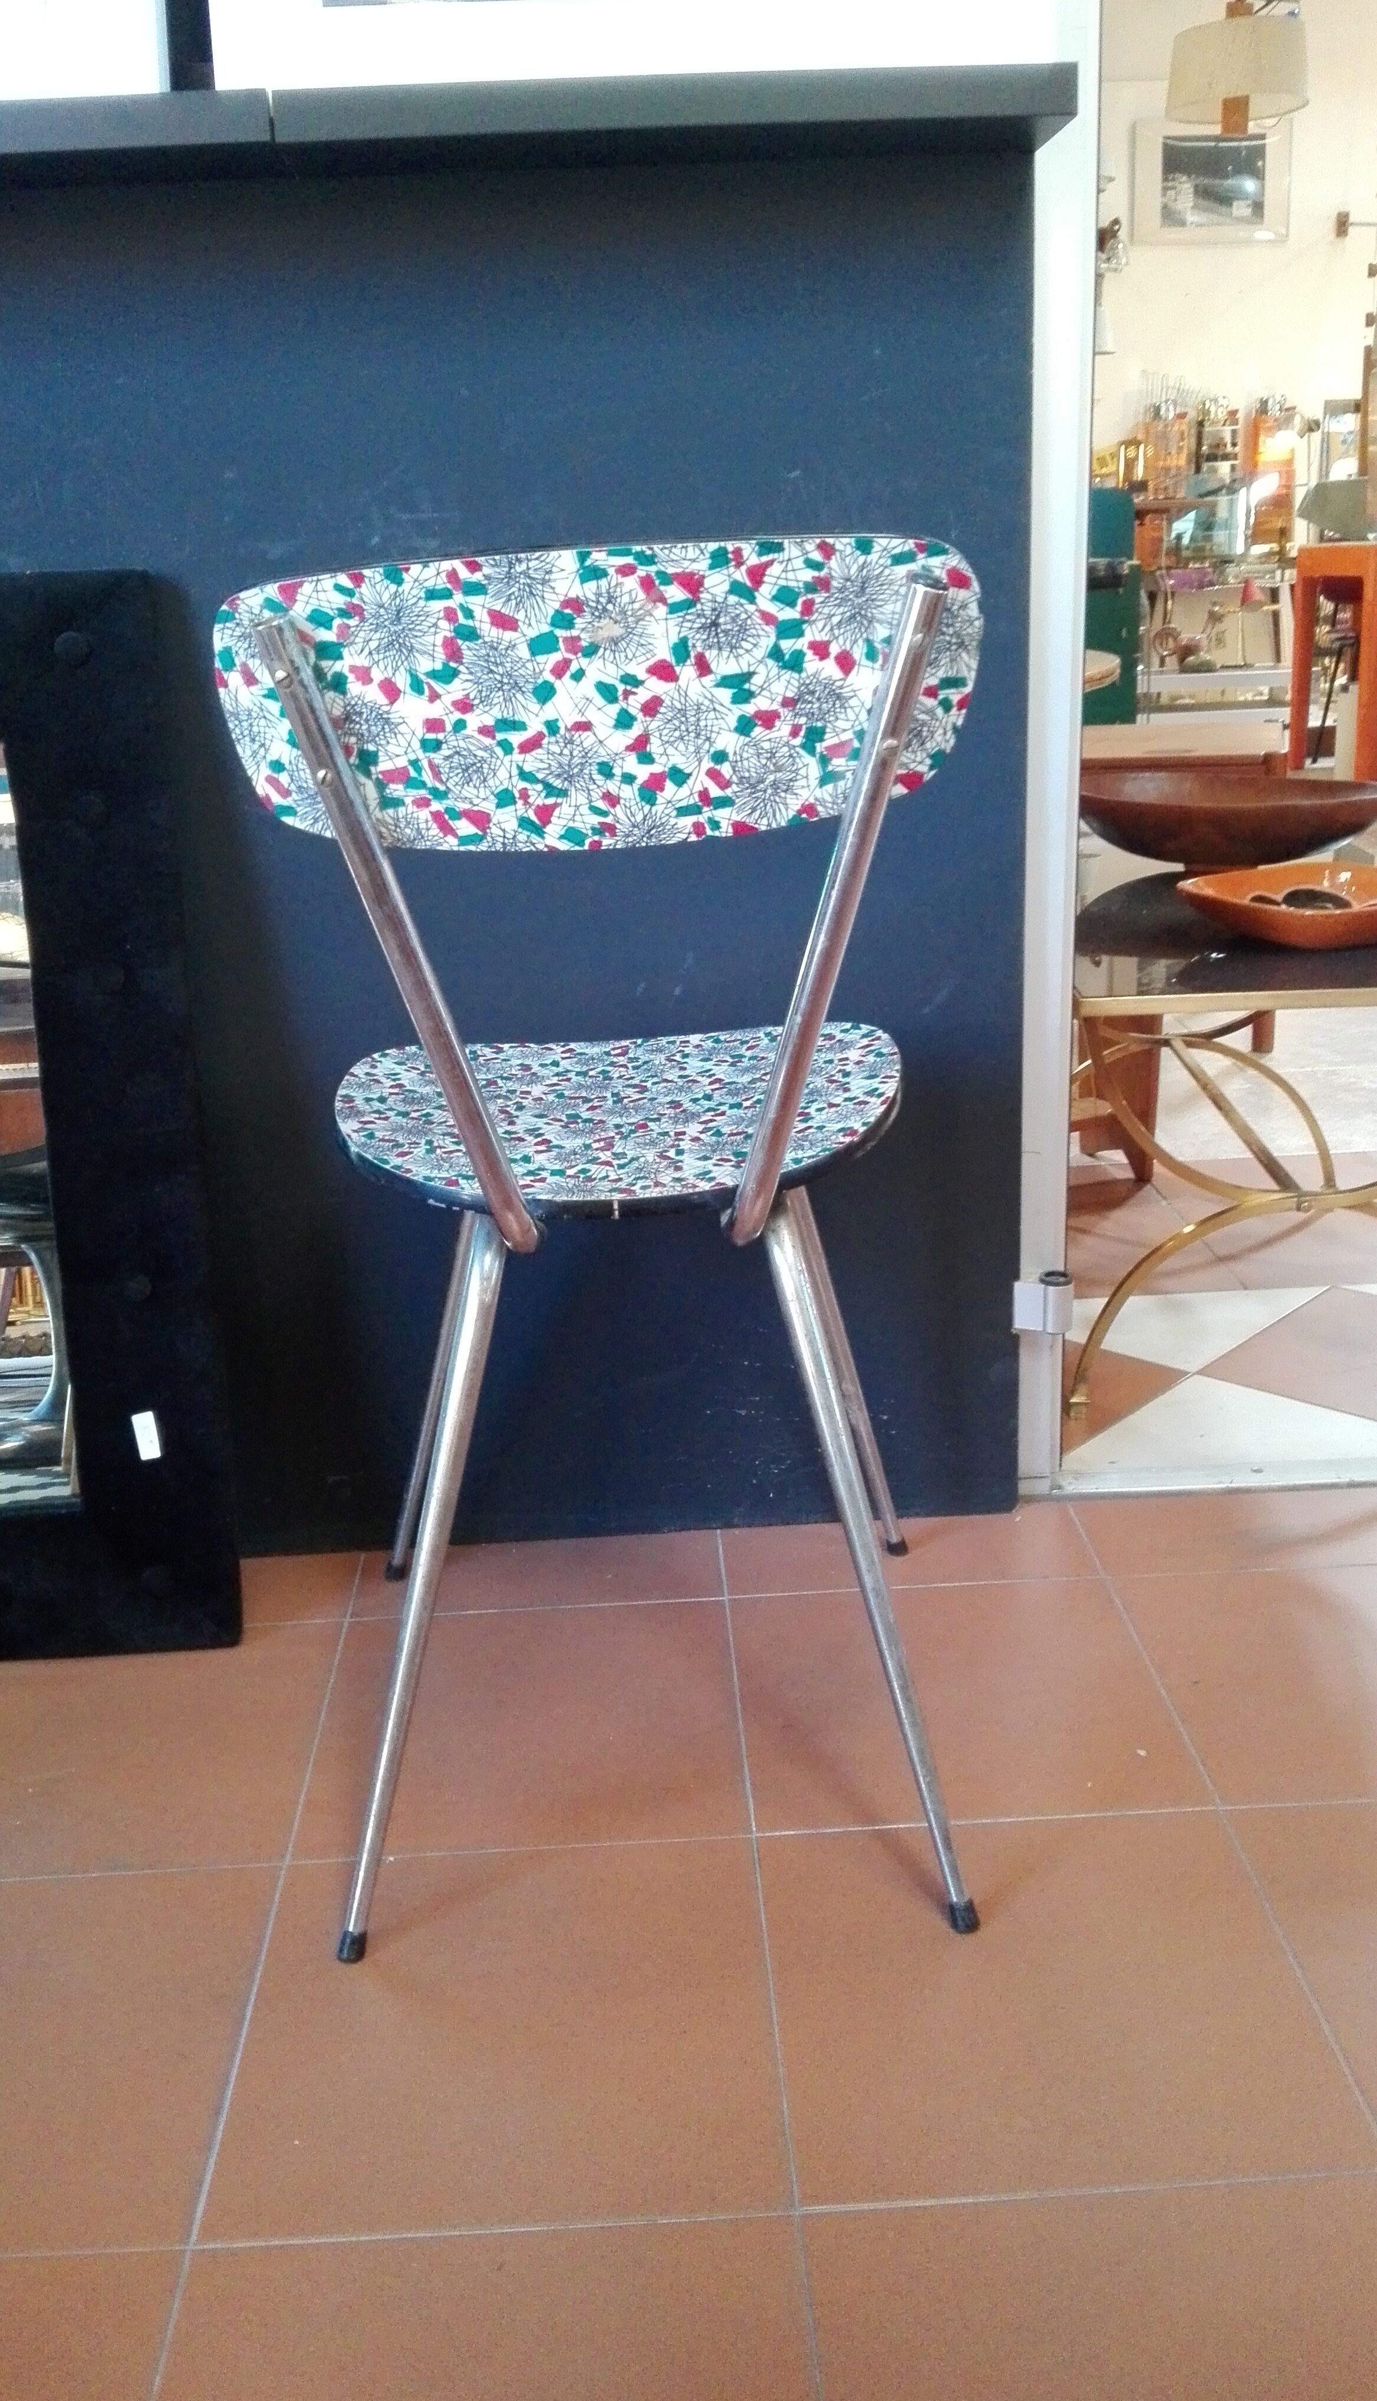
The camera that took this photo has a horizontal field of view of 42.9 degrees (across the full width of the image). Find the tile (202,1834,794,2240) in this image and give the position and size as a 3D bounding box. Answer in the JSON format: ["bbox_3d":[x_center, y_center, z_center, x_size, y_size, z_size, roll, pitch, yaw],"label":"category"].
[{"bbox_3d":[-0.103,0.478,1.023,0.303,0.010,0.288,-3,19,-1],"label":"tile"}]

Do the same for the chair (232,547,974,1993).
[{"bbox_3d":[-0.042,0.010,1.133,0.440,0.800,0.520,-3,19,-1],"label":"chair"}]

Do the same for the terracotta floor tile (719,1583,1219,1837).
[{"bbox_3d":[0.193,0.369,1.303,0.303,0.010,0.288,-3,19,-1],"label":"terracotta floor tile"}]

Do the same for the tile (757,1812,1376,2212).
[{"bbox_3d":[0.203,0.462,1.030,0.303,0.010,0.288,-3,19,-1],"label":"tile"}]

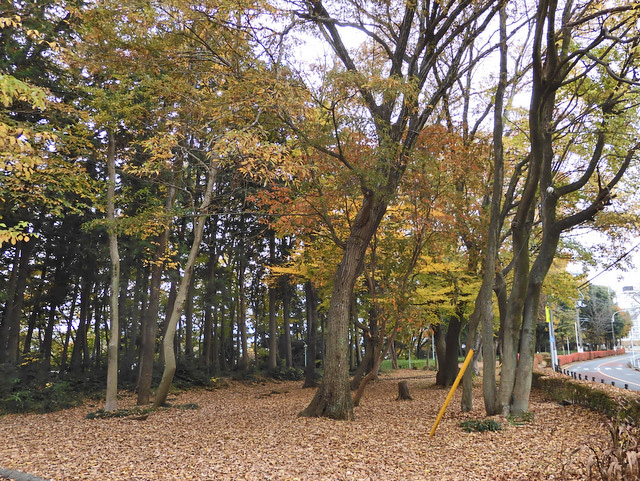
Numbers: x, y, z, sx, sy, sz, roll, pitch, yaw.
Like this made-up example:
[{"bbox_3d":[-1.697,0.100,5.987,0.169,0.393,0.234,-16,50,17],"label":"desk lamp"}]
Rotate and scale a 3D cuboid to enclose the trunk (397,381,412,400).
[{"bbox_3d":[2.327,4.153,12.300,0.430,0.502,0.420,0,-12,0],"label":"trunk"}]

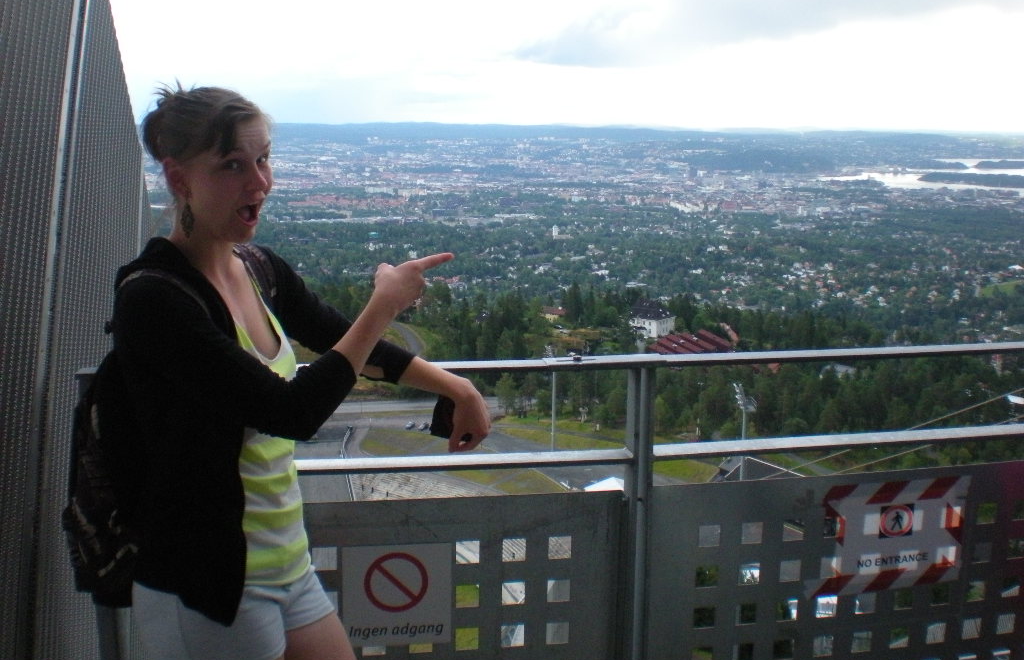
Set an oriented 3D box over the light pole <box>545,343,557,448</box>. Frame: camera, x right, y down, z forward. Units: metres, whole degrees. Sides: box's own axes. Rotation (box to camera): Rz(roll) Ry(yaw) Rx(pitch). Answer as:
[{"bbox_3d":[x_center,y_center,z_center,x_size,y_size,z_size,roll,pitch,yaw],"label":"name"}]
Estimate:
[{"bbox_3d":[10.419,19.150,299.213,2.100,30.700,2.100,-5,12,-29],"label":"light pole"}]

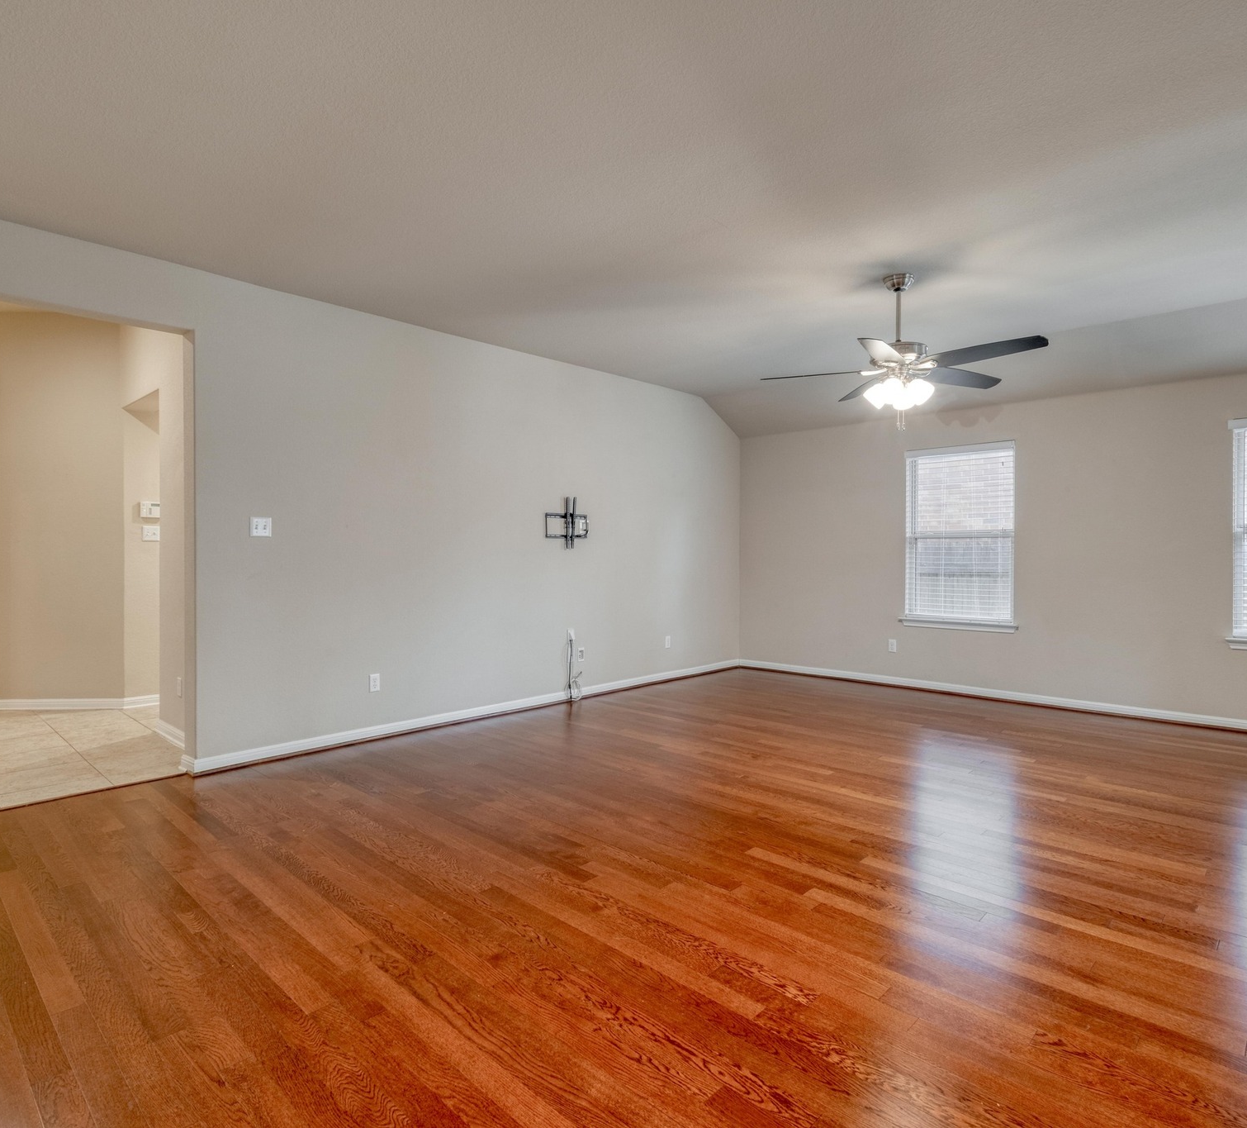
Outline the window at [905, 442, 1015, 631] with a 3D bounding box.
[{"bbox_3d":[2.873,-0.254,6.034,0.891,1.486,0.100,1,1,44],"label":"window"}]

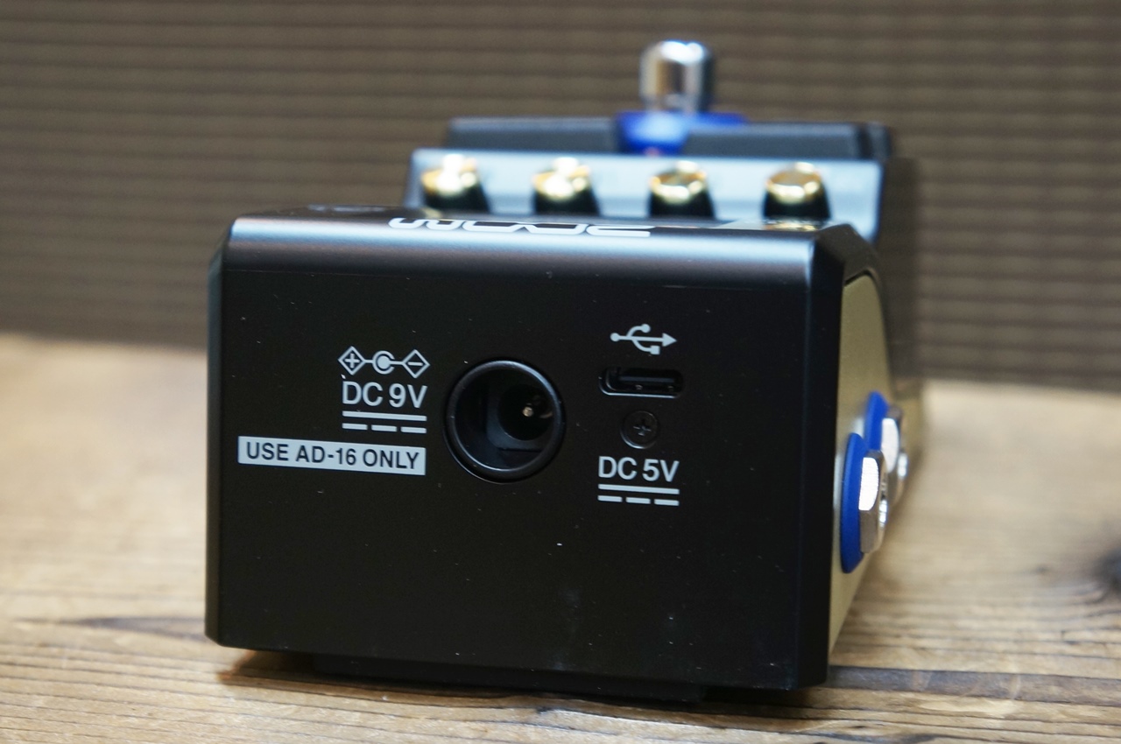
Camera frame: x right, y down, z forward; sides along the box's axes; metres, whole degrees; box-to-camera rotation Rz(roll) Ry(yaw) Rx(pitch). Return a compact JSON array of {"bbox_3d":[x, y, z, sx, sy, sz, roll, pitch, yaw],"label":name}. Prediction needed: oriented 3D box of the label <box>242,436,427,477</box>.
[{"bbox_3d":[-0.027,0.010,0.184,0.023,0.003,0.001,3,5,11],"label":"label"}]

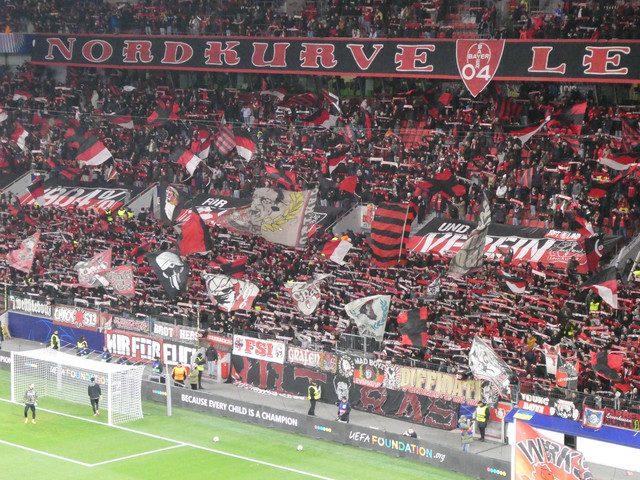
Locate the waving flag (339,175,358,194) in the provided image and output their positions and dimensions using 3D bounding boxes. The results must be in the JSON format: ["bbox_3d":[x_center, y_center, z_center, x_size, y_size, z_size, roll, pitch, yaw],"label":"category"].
[{"bbox_3d":[1.692,-3.295,98.800,1.200,1.200,0.400,2,7,11],"label":"waving flag"}]

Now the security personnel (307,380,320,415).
[{"bbox_3d":[-0.327,7.662,79.859,0.480,1.800,0.520,1,6,7],"label":"security personnel"}]

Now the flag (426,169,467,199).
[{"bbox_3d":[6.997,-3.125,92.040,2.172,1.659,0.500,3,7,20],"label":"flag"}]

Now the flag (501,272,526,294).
[{"bbox_3d":[9.560,2.193,82.000,1.230,0.970,0.400,4,7,29],"label":"flag"}]

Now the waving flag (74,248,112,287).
[{"bbox_3d":[-13.271,1.611,97.500,2.227,2.227,0.500,3,7,20],"label":"waving flag"}]

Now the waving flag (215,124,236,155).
[{"bbox_3d":[-6.077,-6.462,107.000,1.415,1.929,0.400,3,7,20],"label":"waving flag"}]

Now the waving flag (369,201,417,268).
[{"bbox_3d":[3.878,-0.294,89.000,2.700,3.560,0.600,4,7,29],"label":"waving flag"}]

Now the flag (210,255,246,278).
[{"bbox_3d":[-5.092,1.475,92.600,2.020,1.310,0.500,2,7,17],"label":"flag"}]

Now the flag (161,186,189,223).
[{"bbox_3d":[-8.823,-2.213,100.899,1.662,2.281,0.500,1,7,8],"label":"flag"}]

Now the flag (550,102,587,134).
[{"bbox_3d":[14.358,-7.020,96.144,2.056,1.830,0.450,2,7,18],"label":"flag"}]

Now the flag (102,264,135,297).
[{"bbox_3d":[-11.447,2.341,95.000,2.000,1.800,0.500,2,7,11],"label":"flag"}]

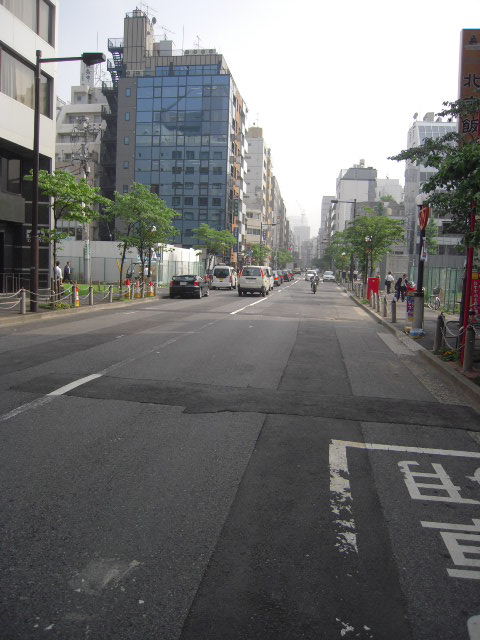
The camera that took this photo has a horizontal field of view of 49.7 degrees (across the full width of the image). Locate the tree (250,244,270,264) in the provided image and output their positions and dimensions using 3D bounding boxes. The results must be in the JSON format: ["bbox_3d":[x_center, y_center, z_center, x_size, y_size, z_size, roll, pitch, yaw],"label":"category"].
[{"bbox_3d":[3.409,-8.948,79.735,3.300,5.300,3.300,3,6,9],"label":"tree"}]

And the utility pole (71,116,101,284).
[{"bbox_3d":[-11.872,-9.343,40.697,2.100,13.000,1.400,3,6,8],"label":"utility pole"}]

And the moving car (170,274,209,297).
[{"bbox_3d":[-2.634,-2.011,30.207,1.720,1.320,4.350,3,6,7],"label":"moving car"}]

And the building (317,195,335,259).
[{"bbox_3d":[39.603,-34.153,210.161,12.000,32.000,15.000,3,6,6],"label":"building"}]

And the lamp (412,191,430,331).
[{"bbox_3d":[5.308,-1.675,15.091,0.460,3.900,0.420,3,6,9],"label":"lamp"}]

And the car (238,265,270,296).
[{"bbox_3d":[1.154,-2.490,33.369,1.700,1.890,4.400,3,6,9],"label":"car"}]

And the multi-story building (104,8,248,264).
[{"bbox_3d":[-7.939,-23.386,76.648,16.000,34.000,15.500,3,6,8],"label":"multi-story building"}]

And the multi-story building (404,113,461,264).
[{"bbox_3d":[28.878,-15.316,70.927,10.000,21.500,11.000,2,6,5],"label":"multi-story building"}]

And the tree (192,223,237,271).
[{"bbox_3d":[-2.206,-5.560,43.730,3.800,5.400,3.800,3,6,9],"label":"tree"}]

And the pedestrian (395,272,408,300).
[{"bbox_3d":[9.201,-1.842,29.419,0.550,1.620,0.500,-1,7,-28],"label":"pedestrian"}]

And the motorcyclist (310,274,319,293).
[{"bbox_3d":[5.572,-2.739,38.515,0.720,1.600,1.900,3,6,8],"label":"motorcyclist"}]

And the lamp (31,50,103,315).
[{"bbox_3d":[-5.486,-4.247,16.367,2.250,8.050,0.380,3,6,9],"label":"lamp"}]

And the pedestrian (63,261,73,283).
[{"bbox_3d":[-13.696,-3.747,40.998,0.600,1.700,0.500,4,6,20],"label":"pedestrian"}]

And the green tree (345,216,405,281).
[{"bbox_3d":[8.722,-4.042,33.231,3.700,5.200,3.700,3,6,9],"label":"green tree"}]

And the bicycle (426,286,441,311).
[{"bbox_3d":[8.710,-0.967,23.284,0.480,1.040,1.660,2,6,5],"label":"bicycle"}]

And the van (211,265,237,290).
[{"bbox_3d":[-1.134,-3.480,42.393,1.580,1.900,3.700,3,6,8],"label":"van"}]

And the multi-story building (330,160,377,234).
[{"bbox_3d":[33.835,-27.818,149.699,9.400,31.000,21.000,3,6,8],"label":"multi-story building"}]

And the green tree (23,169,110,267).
[{"bbox_3d":[-6.077,-2.792,18.213,2.700,4.800,2.700,3,6,8],"label":"green tree"}]

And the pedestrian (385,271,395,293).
[{"bbox_3d":[11.310,-2.808,39.071,0.550,1.710,0.350,3,6,8],"label":"pedestrian"}]

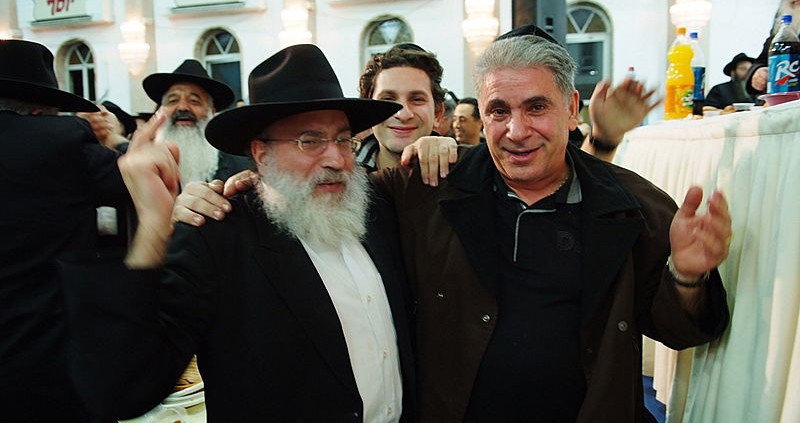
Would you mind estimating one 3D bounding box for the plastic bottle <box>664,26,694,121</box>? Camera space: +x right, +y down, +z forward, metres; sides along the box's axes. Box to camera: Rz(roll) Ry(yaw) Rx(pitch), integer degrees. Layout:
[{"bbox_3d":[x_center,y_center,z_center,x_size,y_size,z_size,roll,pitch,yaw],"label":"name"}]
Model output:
[{"bbox_3d":[0.969,-0.469,1.996,0.090,0.320,0.090,-3,6,-20],"label":"plastic bottle"}]

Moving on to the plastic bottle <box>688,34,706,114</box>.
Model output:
[{"bbox_3d":[1.110,-0.506,2.186,0.085,0.330,0.085,-6,8,-43],"label":"plastic bottle"}]

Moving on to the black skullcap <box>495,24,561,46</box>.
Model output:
[{"bbox_3d":[0.251,-0.323,1.085,0.155,0.060,0.155,-3,-9,12],"label":"black skullcap"}]

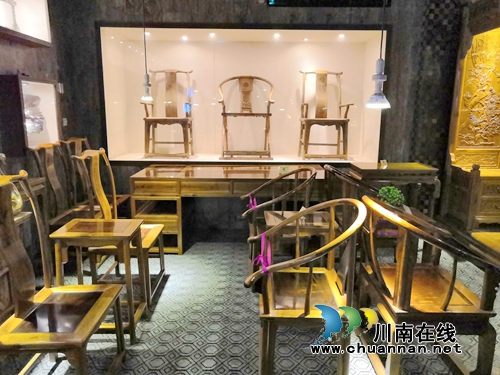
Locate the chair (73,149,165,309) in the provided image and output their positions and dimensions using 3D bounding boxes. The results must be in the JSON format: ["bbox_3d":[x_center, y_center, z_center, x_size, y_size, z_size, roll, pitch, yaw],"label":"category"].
[{"bbox_3d":[-1.004,0.288,3.117,0.525,1.145,0.596,0,12,-1],"label":"chair"}]

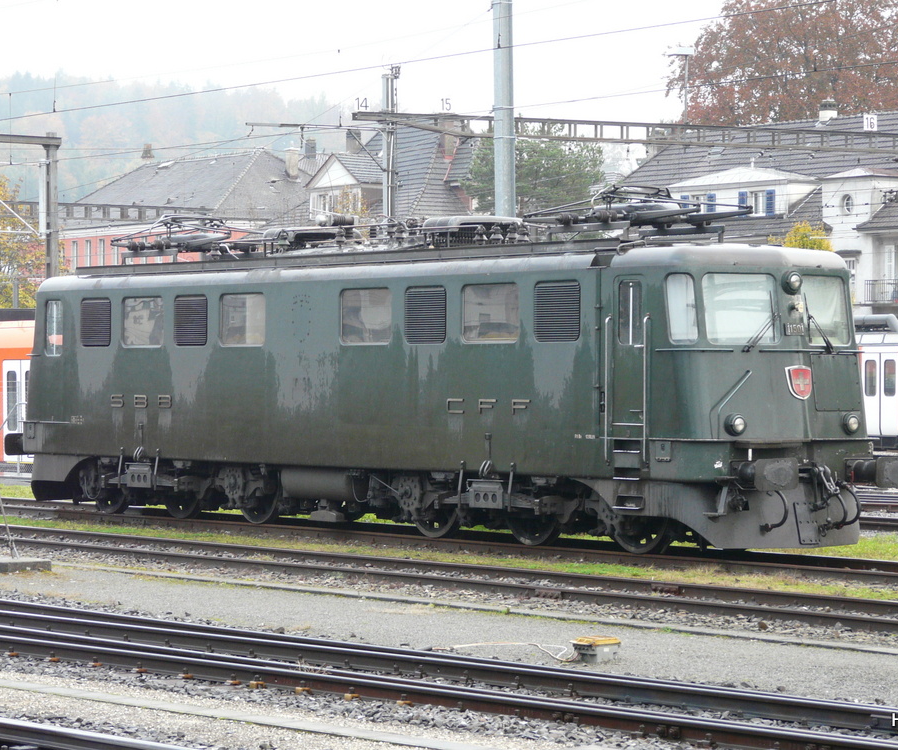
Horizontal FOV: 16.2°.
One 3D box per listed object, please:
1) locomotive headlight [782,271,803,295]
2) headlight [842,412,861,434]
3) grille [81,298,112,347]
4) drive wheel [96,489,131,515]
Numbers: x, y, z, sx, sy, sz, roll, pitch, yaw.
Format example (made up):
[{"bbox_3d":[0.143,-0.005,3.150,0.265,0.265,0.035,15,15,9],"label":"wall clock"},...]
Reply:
[{"bbox_3d":[4.043,-1.081,36.962,0.280,0.280,0.150,-1,0,-36],"label":"locomotive headlight"},{"bbox_3d":[4.794,0.574,37.478,0.270,0.270,0.150,-1,0,-36],"label":"headlight"},{"bbox_3d":[-5.321,-0.785,47.594,0.060,0.750,0.920,-1,0,-36],"label":"grille"},{"bbox_3d":[-5.198,1.516,48.714,0.150,1.250,1.250,-1,0,-36],"label":"drive wheel"}]

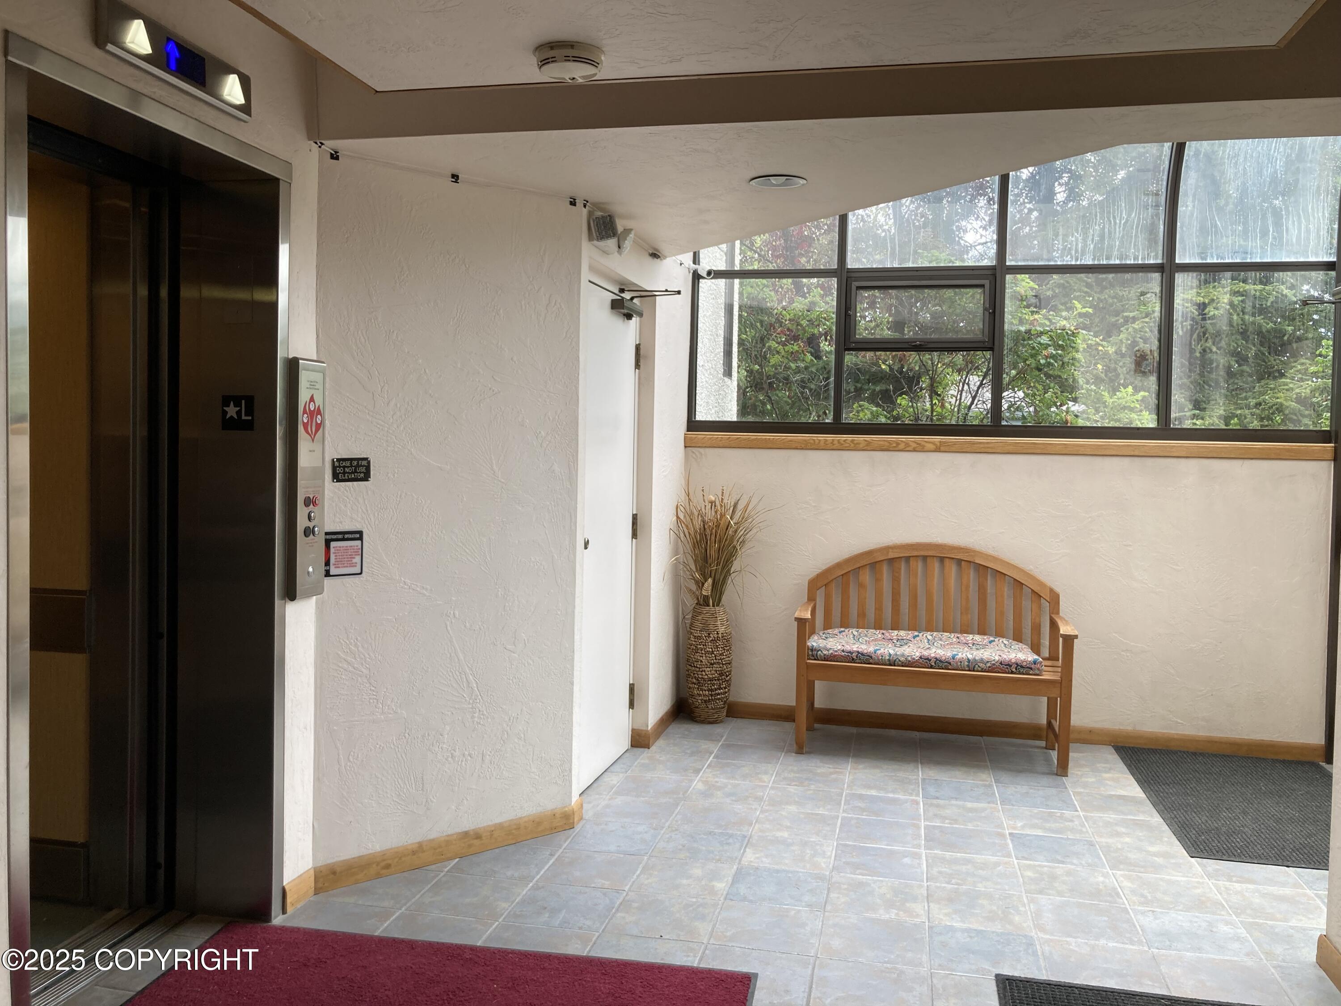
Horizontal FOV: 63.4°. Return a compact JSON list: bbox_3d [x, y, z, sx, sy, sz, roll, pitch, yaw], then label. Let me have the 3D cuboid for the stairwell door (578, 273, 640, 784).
[{"bbox_3d":[-0.295,0.136,4.601,0.052,2.039,0.915,2,2,12],"label":"stairwell door"}]

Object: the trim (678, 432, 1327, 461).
[{"bbox_3d":[1.610,-0.288,5.466,3.121,0.080,0.040,2,2,12],"label":"trim"}]

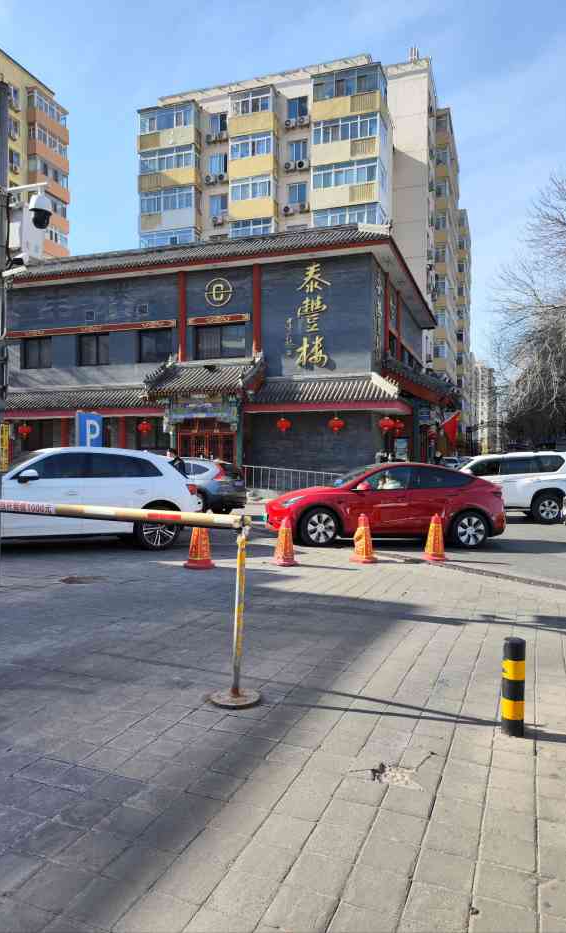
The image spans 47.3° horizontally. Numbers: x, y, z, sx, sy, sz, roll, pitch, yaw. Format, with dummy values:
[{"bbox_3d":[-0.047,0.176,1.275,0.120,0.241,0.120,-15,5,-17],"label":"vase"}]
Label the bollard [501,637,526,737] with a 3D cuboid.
[{"bbox_3d":[1.255,1.190,3.520,0.114,0.505,0.114,1,1,21],"label":"bollard"}]

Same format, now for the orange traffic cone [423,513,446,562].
[{"bbox_3d":[2.270,1.045,9.650,0.375,0.700,0.375,1,1,21],"label":"orange traffic cone"}]

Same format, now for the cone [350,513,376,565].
[{"bbox_3d":[1.170,1.035,9.400,0.375,0.700,0.375,1,1,21],"label":"cone"}]

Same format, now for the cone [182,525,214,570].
[{"bbox_3d":[-1.140,1.000,8.750,0.375,0.700,0.375,1,1,21],"label":"cone"}]

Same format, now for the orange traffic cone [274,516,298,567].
[{"bbox_3d":[0.040,1.040,9.120,0.375,0.700,0.375,1,1,21],"label":"orange traffic cone"}]

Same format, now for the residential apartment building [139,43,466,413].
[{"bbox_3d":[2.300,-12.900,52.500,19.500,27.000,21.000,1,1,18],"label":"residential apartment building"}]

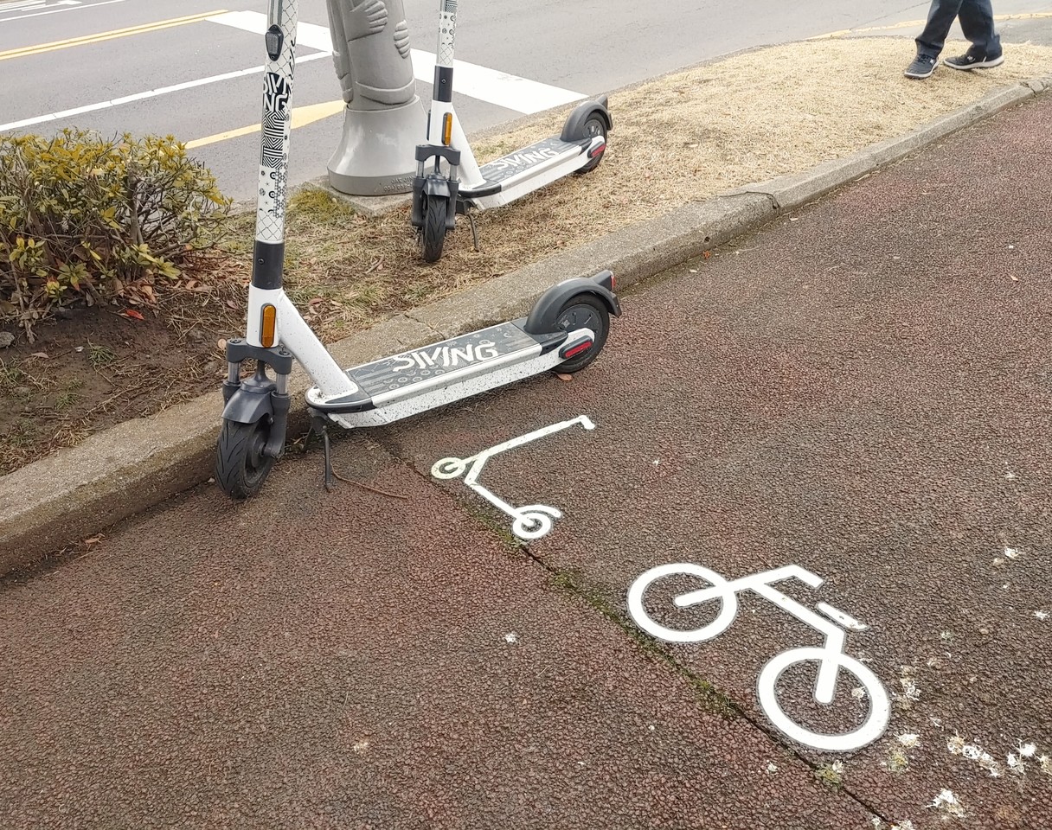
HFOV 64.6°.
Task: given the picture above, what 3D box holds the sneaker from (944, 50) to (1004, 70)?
[{"bbox_3d":[2.322,-1.859,4.301,0.288,0.108,0.107,0,33,15],"label":"sneaker"}]

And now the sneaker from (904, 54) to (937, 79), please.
[{"bbox_3d":[2.051,-1.827,4.276,0.107,0.108,0.288,24,51,39],"label":"sneaker"}]

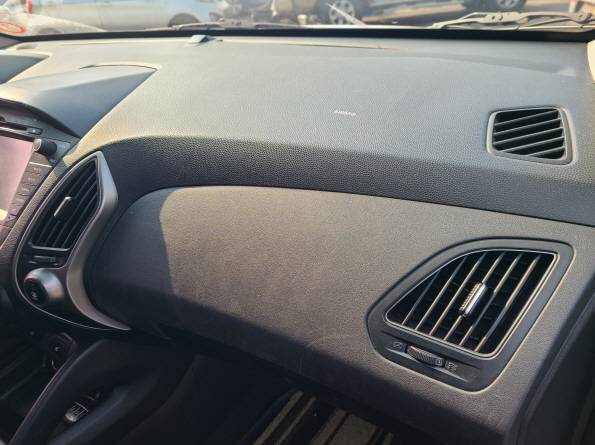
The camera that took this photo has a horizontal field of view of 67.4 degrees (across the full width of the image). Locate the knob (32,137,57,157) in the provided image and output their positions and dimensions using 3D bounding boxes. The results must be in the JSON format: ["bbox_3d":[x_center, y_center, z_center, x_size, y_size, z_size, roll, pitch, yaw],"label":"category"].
[{"bbox_3d":[-0.308,-0.093,0.547,0.018,0.018,0.018,12,-5,23],"label":"knob"}]

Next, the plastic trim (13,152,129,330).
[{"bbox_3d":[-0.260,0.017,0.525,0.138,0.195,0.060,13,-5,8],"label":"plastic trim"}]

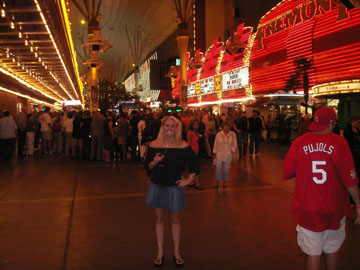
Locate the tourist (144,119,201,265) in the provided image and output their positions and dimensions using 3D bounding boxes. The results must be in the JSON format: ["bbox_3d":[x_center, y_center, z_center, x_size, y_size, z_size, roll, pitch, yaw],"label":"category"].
[{"bbox_3d":[-0.085,0.620,4.340,0.620,1.660,0.380,0,3,0],"label":"tourist"}]

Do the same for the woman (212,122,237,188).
[{"bbox_3d":[1.065,0.485,9.220,0.560,1.560,0.340,0,3,5],"label":"woman"}]

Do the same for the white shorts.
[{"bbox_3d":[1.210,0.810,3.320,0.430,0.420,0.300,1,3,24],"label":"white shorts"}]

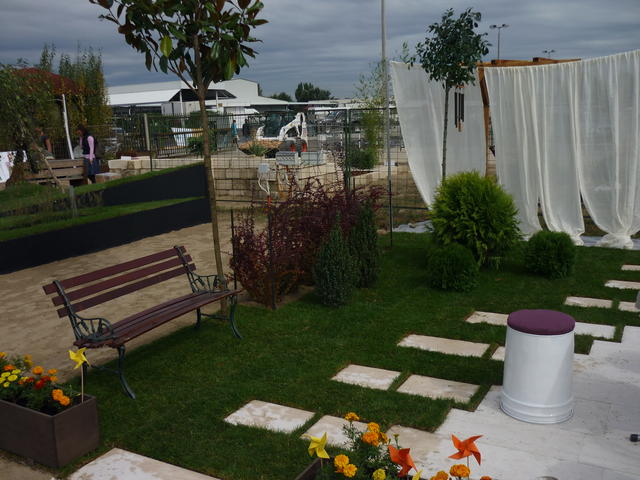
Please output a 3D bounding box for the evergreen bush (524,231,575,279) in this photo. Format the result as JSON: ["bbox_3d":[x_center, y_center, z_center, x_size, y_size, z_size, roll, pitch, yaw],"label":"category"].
[{"bbox_3d":[2.494,0.126,6.600,0.540,0.510,0.540,-2,9,0],"label":"evergreen bush"}]

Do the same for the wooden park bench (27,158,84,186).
[{"bbox_3d":[-6.515,-1.623,15.000,1.450,0.800,0.620,-5,11,-8],"label":"wooden park bench"}]

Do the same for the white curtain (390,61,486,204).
[{"bbox_3d":[1.777,-1.375,8.993,1.487,2.344,0.250,-4,10,-15],"label":"white curtain"}]

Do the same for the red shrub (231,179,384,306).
[{"bbox_3d":[-0.144,-0.075,6.638,0.916,1.140,1.883,3,12,29],"label":"red shrub"}]

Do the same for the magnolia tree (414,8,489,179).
[{"bbox_3d":[1.723,-1.407,8.036,1.000,3.108,0.950,-2,9,0],"label":"magnolia tree"}]

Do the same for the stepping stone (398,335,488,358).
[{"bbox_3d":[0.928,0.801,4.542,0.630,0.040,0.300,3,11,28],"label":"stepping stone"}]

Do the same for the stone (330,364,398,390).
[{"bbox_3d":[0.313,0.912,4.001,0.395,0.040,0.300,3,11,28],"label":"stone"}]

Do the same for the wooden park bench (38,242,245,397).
[{"bbox_3d":[-1.232,0.549,4.631,0.668,0.765,1.451,3,12,28],"label":"wooden park bench"}]

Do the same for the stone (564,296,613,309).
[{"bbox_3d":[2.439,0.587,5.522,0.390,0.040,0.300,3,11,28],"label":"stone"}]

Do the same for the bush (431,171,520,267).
[{"bbox_3d":[1.801,-0.230,7.030,1.038,1.099,1.018,-3,11,0],"label":"bush"}]

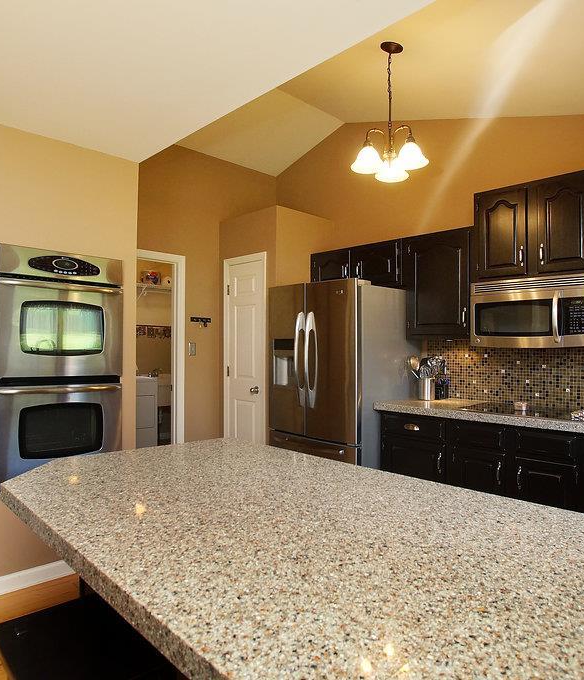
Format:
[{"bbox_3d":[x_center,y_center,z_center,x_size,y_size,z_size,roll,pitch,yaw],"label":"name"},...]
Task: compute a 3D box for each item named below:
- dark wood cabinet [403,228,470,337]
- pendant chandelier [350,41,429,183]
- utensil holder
[{"bbox_3d":[1.147,-0.394,3.410,0.551,0.764,0.335,0,0,45],"label":"dark wood cabinet"},{"bbox_3d":[0.573,-1.358,2.650,0.440,0.750,0.440,0,0,0],"label":"pendant chandelier"},{"bbox_3d":[1.007,0.359,3.375,0.114,0.166,0.114,0,0,45],"label":"utensil holder"}]

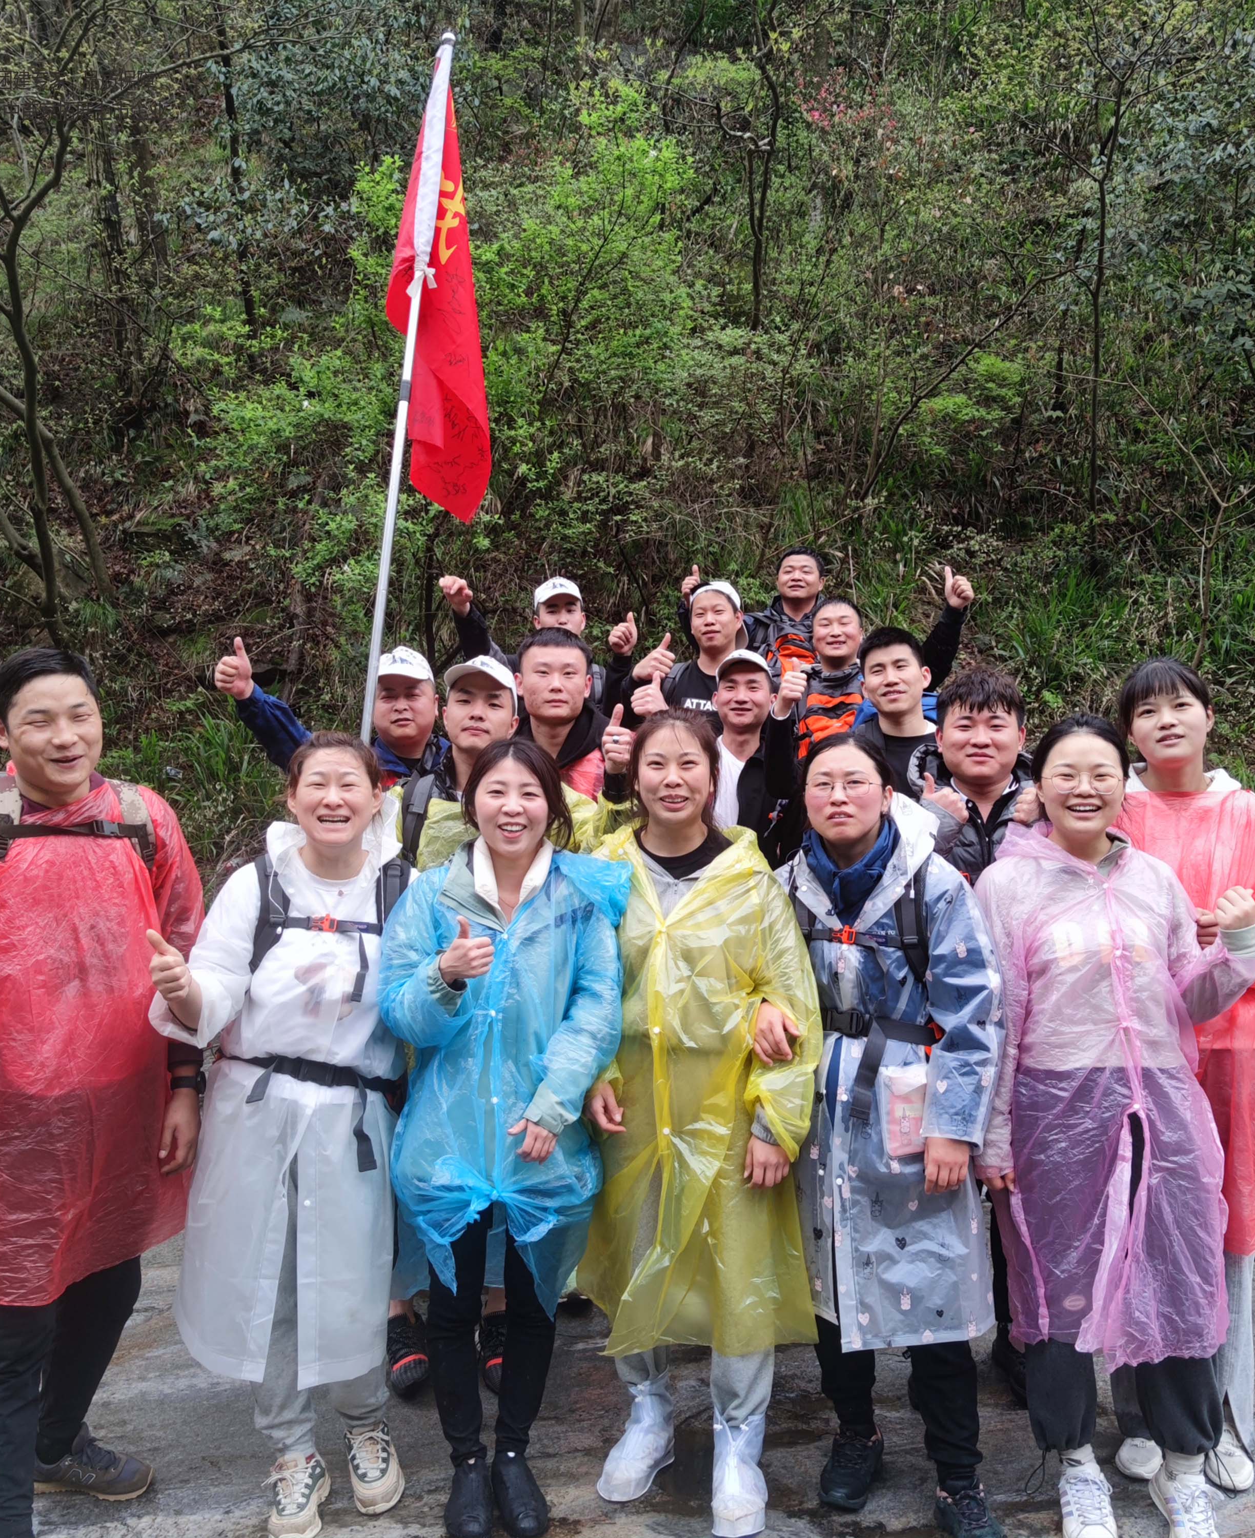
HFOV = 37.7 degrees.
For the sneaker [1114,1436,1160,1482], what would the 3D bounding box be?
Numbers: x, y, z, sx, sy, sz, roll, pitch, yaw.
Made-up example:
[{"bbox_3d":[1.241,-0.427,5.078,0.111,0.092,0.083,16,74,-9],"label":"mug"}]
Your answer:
[{"bbox_3d":[1.064,1.375,3.840,0.100,0.110,0.260,1,5,10],"label":"sneaker"}]

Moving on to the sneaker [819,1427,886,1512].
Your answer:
[{"bbox_3d":[0.468,1.420,3.760,0.100,0.120,0.255,1,2,19],"label":"sneaker"}]

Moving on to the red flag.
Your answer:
[{"bbox_3d":[-0.435,-1.080,4.250,0.230,1.030,0.220,5,1,-3],"label":"red flag"}]

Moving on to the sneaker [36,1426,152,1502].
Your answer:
[{"bbox_3d":[-1.085,1.415,3.720,0.280,0.120,0.105,1,2,23],"label":"sneaker"}]

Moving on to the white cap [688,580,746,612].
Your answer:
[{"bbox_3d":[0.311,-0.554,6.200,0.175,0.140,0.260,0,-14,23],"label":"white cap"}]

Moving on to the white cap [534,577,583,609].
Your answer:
[{"bbox_3d":[-0.236,-0.602,6.300,0.175,0.125,0.250,0,4,-6],"label":"white cap"}]

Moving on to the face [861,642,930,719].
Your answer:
[{"bbox_3d":[0.696,-0.229,4.780,0.170,0.200,0.140,-8,5,19],"label":"face"}]

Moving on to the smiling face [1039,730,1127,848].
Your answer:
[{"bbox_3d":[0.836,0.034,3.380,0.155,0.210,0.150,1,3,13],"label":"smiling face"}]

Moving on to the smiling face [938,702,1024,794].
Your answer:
[{"bbox_3d":[0.752,-0.043,3.900,0.180,0.200,0.150,1,5,10],"label":"smiling face"}]

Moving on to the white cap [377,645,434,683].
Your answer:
[{"bbox_3d":[-0.545,-0.255,4.460,0.175,0.130,0.250,0,1,-2],"label":"white cap"}]

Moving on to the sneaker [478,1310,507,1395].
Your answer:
[{"bbox_3d":[-0.297,1.420,4.460,0.105,0.120,0.280,0,1,0],"label":"sneaker"}]

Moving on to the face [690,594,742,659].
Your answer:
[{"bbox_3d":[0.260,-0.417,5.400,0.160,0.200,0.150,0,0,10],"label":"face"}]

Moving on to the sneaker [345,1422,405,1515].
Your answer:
[{"bbox_3d":[-0.513,1.387,3.720,0.100,0.115,0.265,-3,8,-19],"label":"sneaker"}]

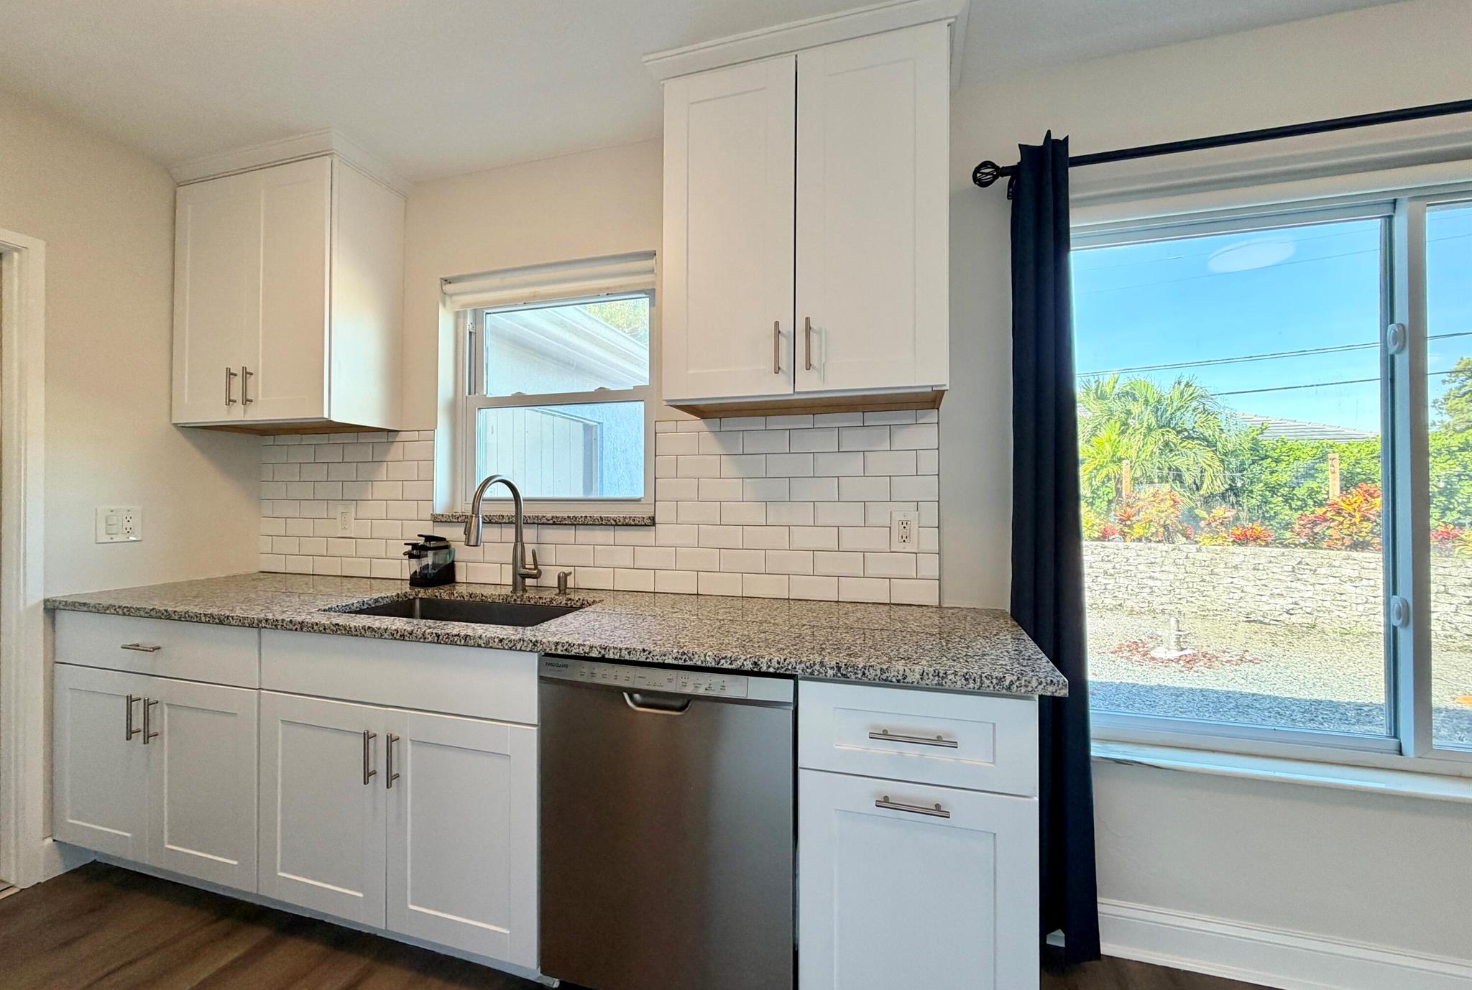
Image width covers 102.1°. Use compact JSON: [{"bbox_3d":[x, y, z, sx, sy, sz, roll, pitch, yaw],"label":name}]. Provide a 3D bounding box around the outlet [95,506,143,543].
[{"bbox_3d":[-2.153,0.103,2.083,0.010,0.121,0.125,0,-1,17],"label":"outlet"}]

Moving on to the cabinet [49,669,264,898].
[{"bbox_3d":[-1.692,0.841,2.093,0.911,0.572,0.606,0,-1,17],"label":"cabinet"}]

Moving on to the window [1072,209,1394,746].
[{"bbox_3d":[1.331,-0.051,1.663,0.810,1.440,0.090,0,-1,17],"label":"window"}]

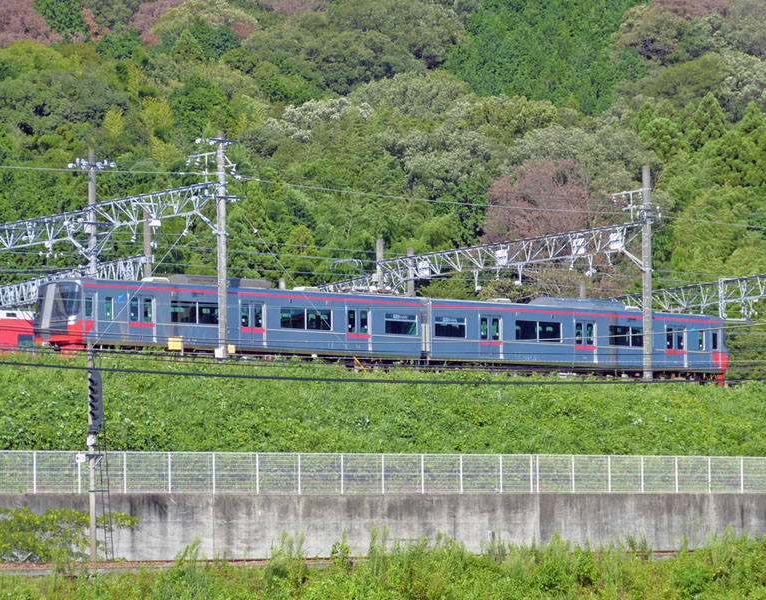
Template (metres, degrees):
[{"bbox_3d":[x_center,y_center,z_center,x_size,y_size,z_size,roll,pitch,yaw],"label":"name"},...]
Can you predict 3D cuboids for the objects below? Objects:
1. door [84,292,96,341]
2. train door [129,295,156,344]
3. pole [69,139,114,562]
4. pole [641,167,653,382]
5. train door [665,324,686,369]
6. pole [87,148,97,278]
[{"bbox_3d":[-11.327,0.638,151.929,0.620,1.880,0.100,4,-8,-42],"label":"door"},{"bbox_3d":[-9.399,0.763,153.674,1.320,1.880,0.100,4,-8,-42],"label":"train door"},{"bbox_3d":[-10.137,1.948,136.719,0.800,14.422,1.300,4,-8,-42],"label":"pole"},{"bbox_3d":[11.491,-1.185,170.687,0.380,9.306,0.380,-1,-6,0],"label":"pole"},{"bbox_3d":[12.997,2.059,173.973,1.320,1.880,0.100,4,-8,-42],"label":"train door"},{"bbox_3d":[-11.847,-1.613,160.559,0.360,9.190,0.360,4,-8,-42],"label":"pole"}]

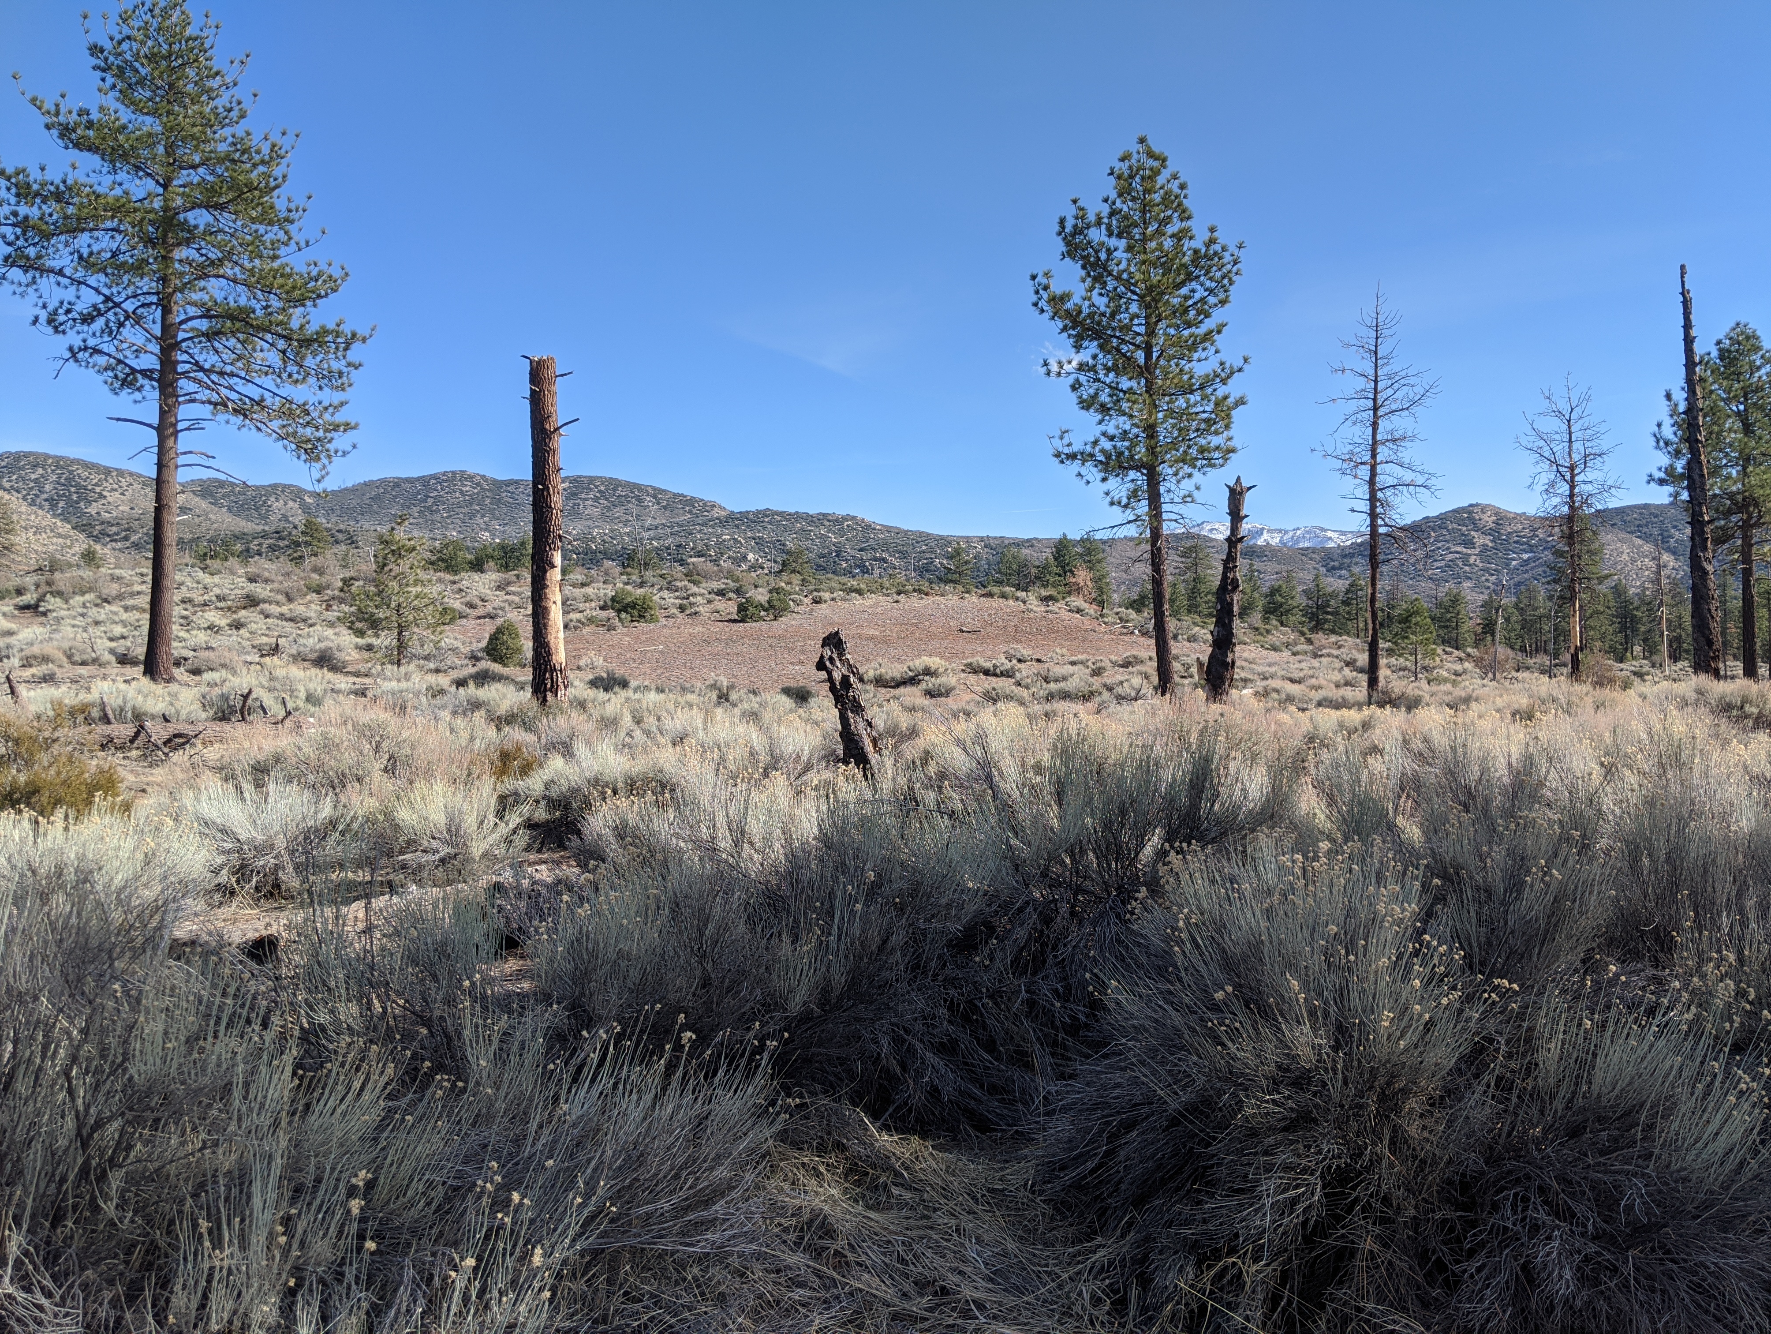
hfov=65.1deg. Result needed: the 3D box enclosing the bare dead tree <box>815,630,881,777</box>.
[{"bbox_3d":[-0.414,0.512,16.529,0.512,1.948,0.487,-12,-2,0],"label":"bare dead tree"}]

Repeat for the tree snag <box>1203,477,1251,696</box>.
[{"bbox_3d":[7.642,-1.687,31.077,0.776,5.158,0.737,4,-2,0],"label":"tree snag"}]

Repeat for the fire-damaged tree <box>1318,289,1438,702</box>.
[{"bbox_3d":[11.804,-4.090,33.151,2.909,10.069,2.763,0,-2,0],"label":"fire-damaged tree"}]

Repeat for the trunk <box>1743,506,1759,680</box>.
[{"bbox_3d":[26.237,-2.197,42.080,0.484,5.364,0.484,0,-2,0],"label":"trunk"}]

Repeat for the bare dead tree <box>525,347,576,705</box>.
[{"bbox_3d":[-6.366,-2.536,26.101,0.781,6.718,0.742,-2,-2,0],"label":"bare dead tree"}]

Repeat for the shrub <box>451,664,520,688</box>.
[{"bbox_3d":[-8.945,0.233,31.009,1.521,0.621,1.369,0,-2,0],"label":"shrub"}]

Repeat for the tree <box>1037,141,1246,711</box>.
[{"bbox_3d":[6.185,-5.961,33.203,5.057,13.548,4.804,0,-2,0],"label":"tree"}]

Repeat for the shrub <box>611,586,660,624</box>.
[{"bbox_3d":[-10.461,-2.616,58.024,2.149,1.572,1.934,0,-2,0],"label":"shrub"}]

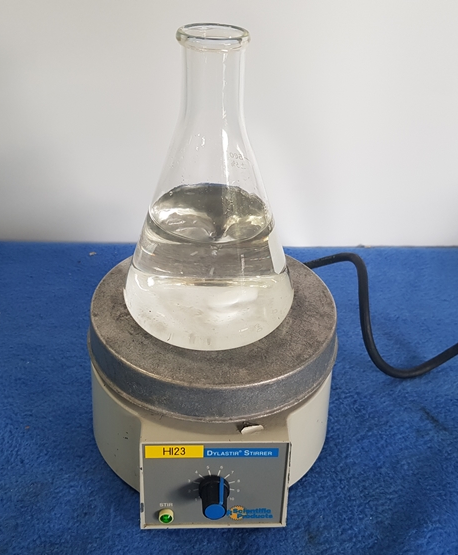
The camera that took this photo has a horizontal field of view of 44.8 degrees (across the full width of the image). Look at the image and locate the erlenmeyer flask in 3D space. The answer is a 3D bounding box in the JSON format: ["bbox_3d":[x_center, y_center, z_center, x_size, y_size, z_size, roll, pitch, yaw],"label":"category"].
[{"bbox_3d":[-0.010,-0.054,0.323,0.108,0.170,0.108,2,35,0],"label":"erlenmeyer flask"}]

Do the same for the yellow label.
[{"bbox_3d":[-0.032,0.102,0.324,0.034,0.009,0.001,1,24,-3],"label":"yellow label"}]

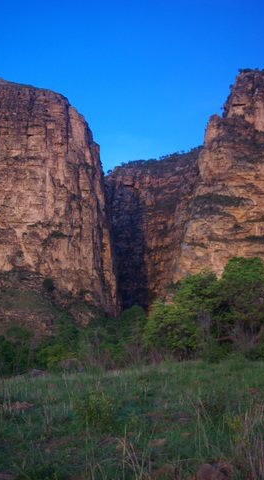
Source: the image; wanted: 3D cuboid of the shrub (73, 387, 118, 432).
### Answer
[{"bbox_3d":[-0.574,2.665,10.900,0.720,0.690,0.660,0,-7,0],"label":"shrub"}]

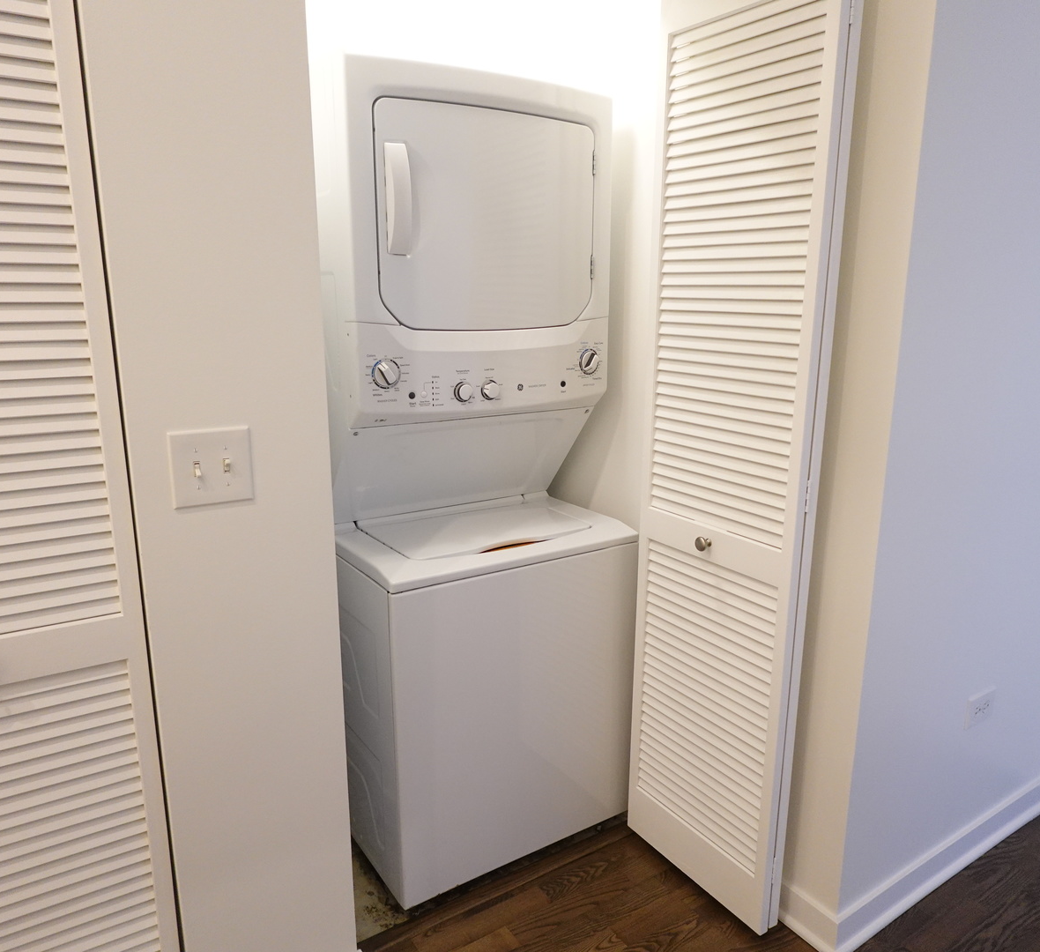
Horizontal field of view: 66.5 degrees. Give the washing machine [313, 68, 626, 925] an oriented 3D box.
[{"bbox_3d":[-0.195,0.007,2.152,0.684,1.901,0.791,-8,15,-32],"label":"washing machine"}]

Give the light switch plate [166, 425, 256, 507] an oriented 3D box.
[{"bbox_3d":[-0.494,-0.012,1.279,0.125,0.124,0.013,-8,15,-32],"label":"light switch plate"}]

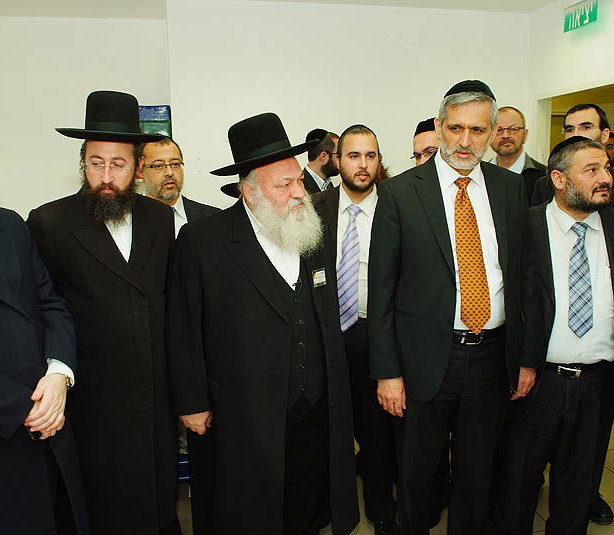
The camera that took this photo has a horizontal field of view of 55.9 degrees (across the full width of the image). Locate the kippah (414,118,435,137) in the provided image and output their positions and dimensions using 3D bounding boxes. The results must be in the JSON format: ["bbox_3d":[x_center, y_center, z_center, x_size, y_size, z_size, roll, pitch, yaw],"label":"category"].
[{"bbox_3d":[0.481,-0.529,2.200,0.165,0.075,0.165,4,8,40],"label":"kippah"}]

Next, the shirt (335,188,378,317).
[{"bbox_3d":[0.209,-0.054,2.302,0.420,0.570,0.250,0,7,6],"label":"shirt"}]

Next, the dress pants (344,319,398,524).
[{"bbox_3d":[0.237,0.644,2.431,0.390,0.950,0.270,0,7,4],"label":"dress pants"}]

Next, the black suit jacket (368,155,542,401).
[{"bbox_3d":[0.445,0.018,1.770,0.520,0.740,0.300,0,6,2],"label":"black suit jacket"}]

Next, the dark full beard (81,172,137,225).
[{"bbox_3d":[-0.564,-0.198,1.660,0.155,0.150,0.120,-3,7,-22],"label":"dark full beard"}]

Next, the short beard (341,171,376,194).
[{"bbox_3d":[0.201,-0.328,2.230,0.135,0.100,0.110,-2,10,-8],"label":"short beard"}]

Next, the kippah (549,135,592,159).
[{"bbox_3d":[0.884,-0.393,1.940,0.155,0.065,0.155,-4,-17,-26],"label":"kippah"}]

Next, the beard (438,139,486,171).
[{"bbox_3d":[0.452,-0.325,1.680,0.135,0.095,0.100,1,6,15],"label":"beard"}]

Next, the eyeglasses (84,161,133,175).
[{"bbox_3d":[-0.584,-0.295,1.700,0.140,0.045,0.140,0,15,-16],"label":"eyeglasses"}]

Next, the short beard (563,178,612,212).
[{"bbox_3d":[0.905,-0.229,1.840,0.135,0.105,0.110,-4,7,-30],"label":"short beard"}]

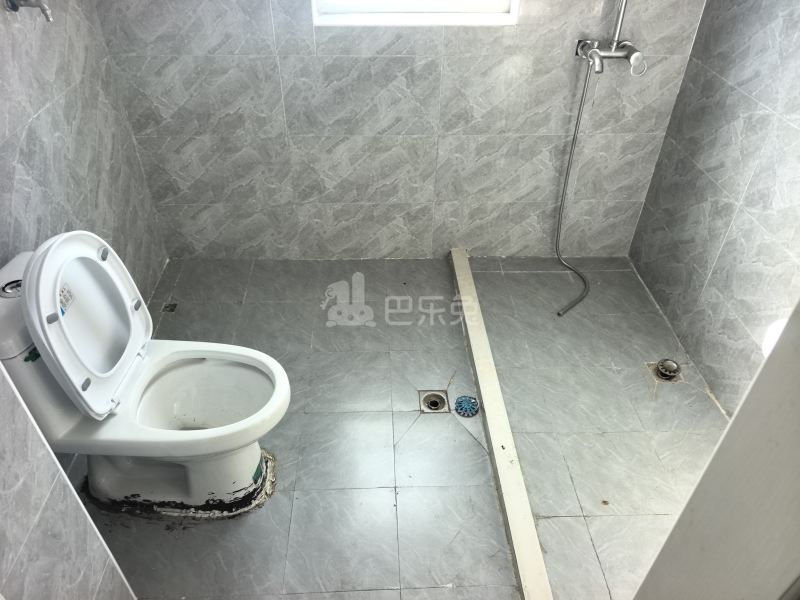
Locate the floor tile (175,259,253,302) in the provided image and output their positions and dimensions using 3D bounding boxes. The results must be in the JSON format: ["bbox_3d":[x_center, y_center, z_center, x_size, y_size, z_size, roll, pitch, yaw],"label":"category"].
[{"bbox_3d":[-0.812,-0.085,2.438,0.297,0.010,0.305,-1,38,-3],"label":"floor tile"}]

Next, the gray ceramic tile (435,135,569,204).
[{"bbox_3d":[0.454,-0.554,2.349,0.600,0.303,0.010,-1,38,-3],"label":"gray ceramic tile"}]

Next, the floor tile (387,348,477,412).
[{"bbox_3d":[0.118,0.283,2.028,0.300,0.010,0.300,-1,39,-3],"label":"floor tile"}]

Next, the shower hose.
[{"bbox_3d":[0.735,-0.428,2.176,0.219,0.903,0.400,-1,37,-2],"label":"shower hose"}]

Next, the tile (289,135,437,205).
[{"bbox_3d":[-0.147,-0.548,2.336,0.599,0.305,0.010,-1,39,-3],"label":"tile"}]

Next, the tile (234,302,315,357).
[{"bbox_3d":[-0.496,0.107,2.234,0.300,0.010,0.300,-1,39,-3],"label":"tile"}]

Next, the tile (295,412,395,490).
[{"bbox_3d":[-0.167,0.468,1.744,0.297,0.010,0.297,-1,38,-3],"label":"tile"}]

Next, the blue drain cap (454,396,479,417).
[{"bbox_3d":[0.226,0.357,1.848,0.078,0.024,0.078,1,37,0],"label":"blue drain cap"}]

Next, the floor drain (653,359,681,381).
[{"bbox_3d":[0.973,0.255,2.011,0.084,0.035,0.084,-1,38,-3],"label":"floor drain"}]

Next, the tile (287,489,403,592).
[{"bbox_3d":[-0.152,0.650,1.510,0.297,0.010,0.297,-1,38,-3],"label":"tile"}]

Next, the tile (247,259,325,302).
[{"bbox_3d":[-0.505,-0.083,2.438,0.298,0.010,0.313,-1,38,-2],"label":"tile"}]

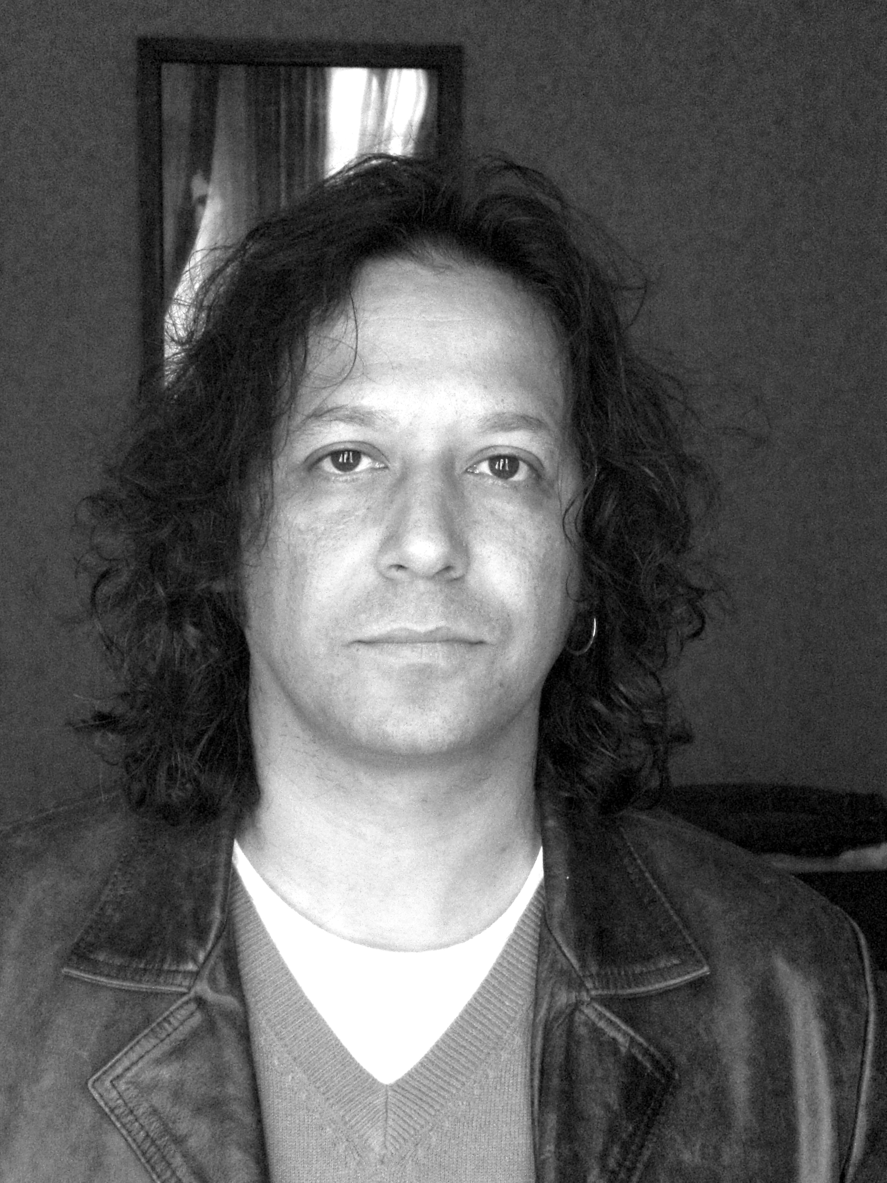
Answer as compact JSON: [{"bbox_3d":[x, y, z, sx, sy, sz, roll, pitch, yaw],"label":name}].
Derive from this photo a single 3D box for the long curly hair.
[{"bbox_3d":[-0.020,-0.045,0.950,0.280,0.295,0.235,1,3,-2],"label":"long curly hair"}]

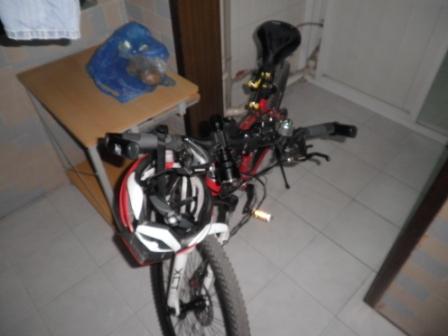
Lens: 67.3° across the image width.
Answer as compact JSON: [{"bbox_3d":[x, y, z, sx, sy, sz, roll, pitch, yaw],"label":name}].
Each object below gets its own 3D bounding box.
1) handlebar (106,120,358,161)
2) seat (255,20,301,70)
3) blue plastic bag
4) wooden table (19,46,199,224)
[{"bbox_3d":[0.077,-0.071,0.800,0.650,0.090,0.120,-6,43,-26],"label":"handlebar"},{"bbox_3d":[0.193,-0.463,1.260,0.160,0.090,0.270,13,47,6],"label":"seat"},{"bbox_3d":[-0.393,-0.450,1.375,0.280,0.220,0.290,-34,53,-28],"label":"blue plastic bag"},{"bbox_3d":[-0.511,-0.125,1.722,0.510,0.700,0.695,-34,53,-28],"label":"wooden table"}]

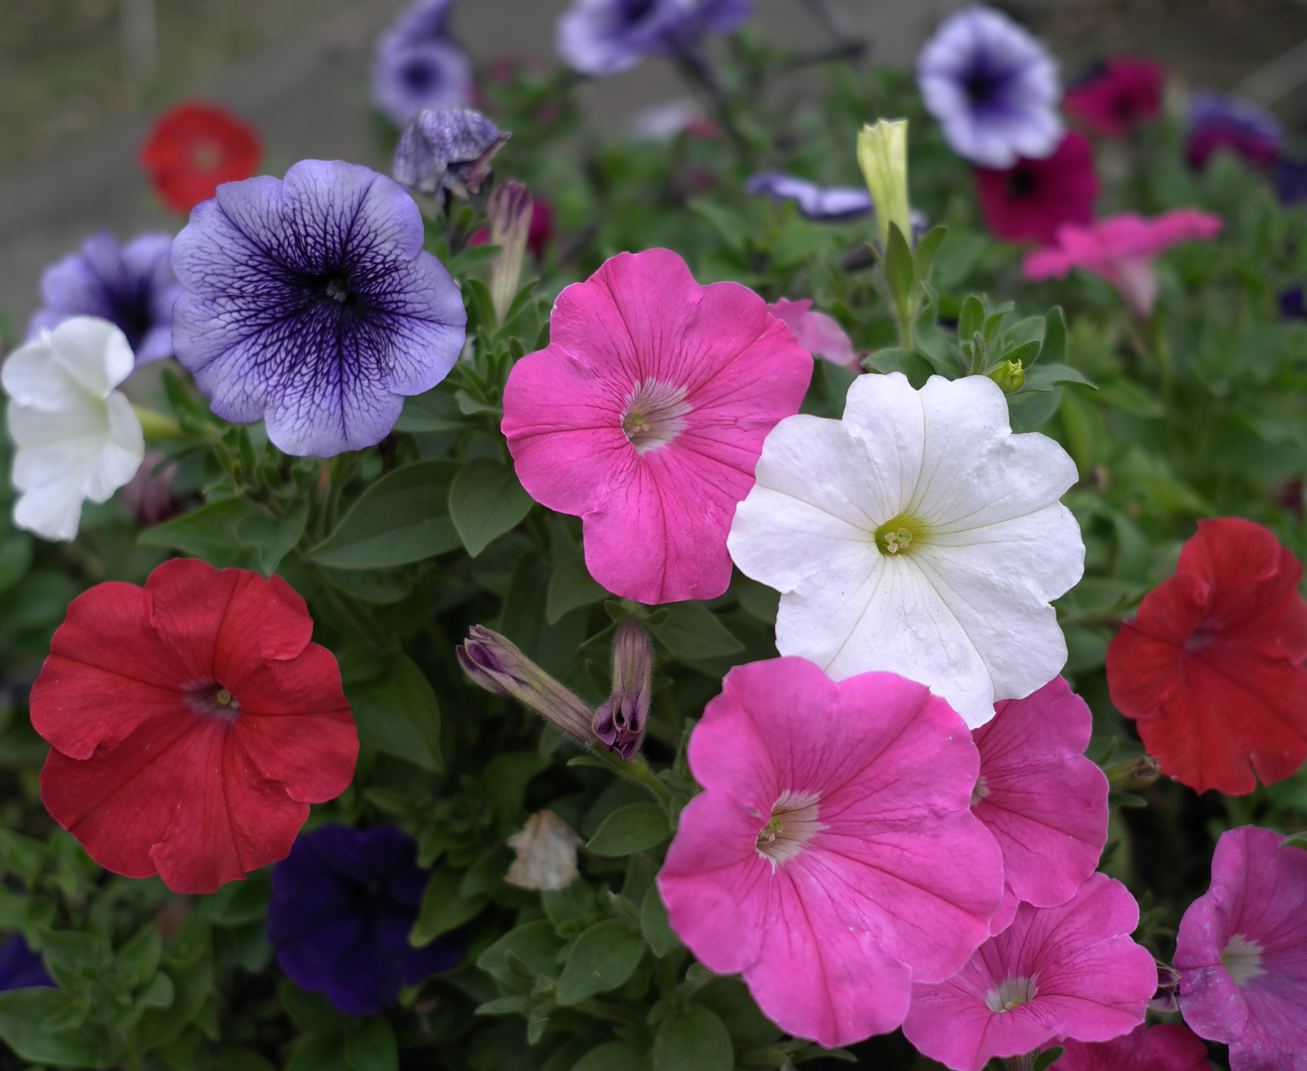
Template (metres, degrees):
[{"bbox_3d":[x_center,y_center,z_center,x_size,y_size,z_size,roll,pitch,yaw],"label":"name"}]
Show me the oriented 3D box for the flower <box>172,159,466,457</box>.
[{"bbox_3d":[-0.085,-0.057,0.403,0.073,0.073,0.036,1,0,-5],"label":"flower"}]

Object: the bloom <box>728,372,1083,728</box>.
[{"bbox_3d":[0.057,0.005,0.366,0.079,0.079,0.038,4,-9,-1],"label":"bloom"}]

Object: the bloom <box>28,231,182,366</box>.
[{"bbox_3d":[-0.214,-0.093,0.610,0.072,0.068,0.042,12,-10,17],"label":"bloom"}]

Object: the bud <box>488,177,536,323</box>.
[{"bbox_3d":[-0.045,-0.089,0.485,0.013,0.044,0.013,2,15,-6],"label":"bud"}]

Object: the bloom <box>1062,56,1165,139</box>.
[{"bbox_3d":[0.301,-0.287,1.020,0.068,0.062,0.042,16,2,23],"label":"bloom"}]

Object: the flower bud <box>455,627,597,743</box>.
[{"bbox_3d":[-0.031,0.036,0.375,0.041,0.014,0.014,38,0,-12],"label":"flower bud"}]

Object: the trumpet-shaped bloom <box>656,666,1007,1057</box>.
[{"bbox_3d":[0.038,0.069,0.340,0.077,0.081,0.043,-8,-5,-17],"label":"trumpet-shaped bloom"}]

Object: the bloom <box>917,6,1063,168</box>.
[{"bbox_3d":[0.172,-0.230,0.800,0.077,0.080,0.043,-2,6,-7],"label":"bloom"}]

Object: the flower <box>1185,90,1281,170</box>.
[{"bbox_3d":[0.346,-0.241,0.930,0.058,0.048,0.040,3,-6,6],"label":"flower"}]

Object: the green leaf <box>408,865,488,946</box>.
[{"bbox_3d":[-0.059,0.108,0.455,0.018,0.008,0.037,26,58,30],"label":"green leaf"}]

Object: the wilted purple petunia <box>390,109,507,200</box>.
[{"bbox_3d":[-0.060,-0.113,0.460,0.036,0.029,0.030,5,30,5],"label":"wilted purple petunia"}]

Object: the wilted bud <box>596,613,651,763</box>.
[{"bbox_3d":[-0.007,0.037,0.383,0.013,0.013,0.035,0,69,0],"label":"wilted bud"}]

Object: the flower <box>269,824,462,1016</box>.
[{"bbox_3d":[-0.092,0.123,0.500,0.062,0.060,0.030,-3,-7,-7],"label":"flower"}]

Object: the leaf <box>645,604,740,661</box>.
[{"bbox_3d":[0.009,0.025,0.412,0.031,0.008,0.018,19,55,18],"label":"leaf"}]

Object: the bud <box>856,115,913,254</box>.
[{"bbox_3d":[0.060,-0.091,0.405,0.013,0.036,0.013,-4,21,0],"label":"bud"}]

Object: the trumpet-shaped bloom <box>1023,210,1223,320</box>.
[{"bbox_3d":[0.187,-0.108,0.620,0.076,0.042,0.070,-14,2,-8],"label":"trumpet-shaped bloom"}]

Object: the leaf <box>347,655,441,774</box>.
[{"bbox_3d":[-0.068,0.046,0.410,0.023,0.007,0.038,-32,67,-8],"label":"leaf"}]

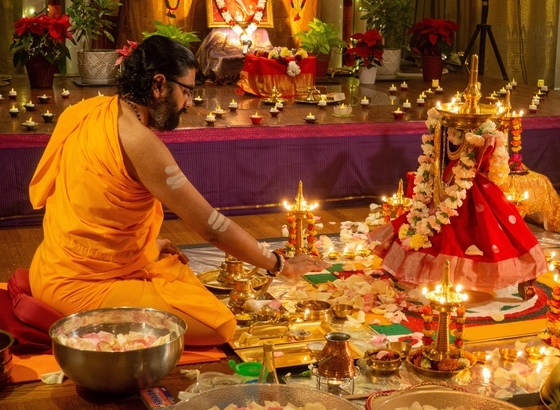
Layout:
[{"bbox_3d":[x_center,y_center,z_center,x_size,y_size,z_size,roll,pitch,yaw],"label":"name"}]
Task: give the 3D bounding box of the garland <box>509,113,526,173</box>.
[{"bbox_3d":[1.008,-0.263,4.250,0.068,0.235,0.068,0,12,0],"label":"garland"}]

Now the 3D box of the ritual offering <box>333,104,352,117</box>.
[{"bbox_3d":[0.302,-0.461,4.827,0.100,0.058,0.100,1,12,0],"label":"ritual offering"}]

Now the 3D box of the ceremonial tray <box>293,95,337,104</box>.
[{"bbox_3d":[0.195,-0.571,5.421,0.255,0.024,0.255,1,12,0],"label":"ceremonial tray"}]

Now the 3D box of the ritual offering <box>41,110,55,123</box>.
[{"bbox_3d":[-1.061,-0.407,4.610,0.062,0.052,0.060,0,12,0],"label":"ritual offering"}]

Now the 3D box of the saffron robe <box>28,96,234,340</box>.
[{"bbox_3d":[-0.475,0.014,3.060,0.520,0.670,0.600,-6,13,-26],"label":"saffron robe"}]

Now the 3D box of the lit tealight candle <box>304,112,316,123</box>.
[{"bbox_3d":[0.139,-0.397,4.544,0.055,0.045,0.055,1,12,0],"label":"lit tealight candle"}]

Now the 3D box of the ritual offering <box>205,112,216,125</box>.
[{"bbox_3d":[-0.305,-0.381,4.420,0.050,0.050,0.050,1,12,0],"label":"ritual offering"}]

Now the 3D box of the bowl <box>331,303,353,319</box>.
[{"bbox_3d":[0.189,0.327,3.069,0.060,0.033,0.060,0,12,0],"label":"bowl"}]

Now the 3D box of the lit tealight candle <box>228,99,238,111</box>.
[{"bbox_3d":[-0.232,-0.496,5.011,0.049,0.056,0.050,0,12,0],"label":"lit tealight candle"}]

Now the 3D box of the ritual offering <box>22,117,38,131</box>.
[{"bbox_3d":[-1.036,-0.337,4.160,0.066,0.047,0.064,1,12,0],"label":"ritual offering"}]

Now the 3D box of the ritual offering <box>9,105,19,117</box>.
[{"bbox_3d":[-1.363,-0.481,5.142,0.050,0.058,0.055,0,12,0],"label":"ritual offering"}]

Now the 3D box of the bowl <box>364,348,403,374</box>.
[{"bbox_3d":[0.271,0.406,2.616,0.094,0.043,0.094,1,12,0],"label":"bowl"}]

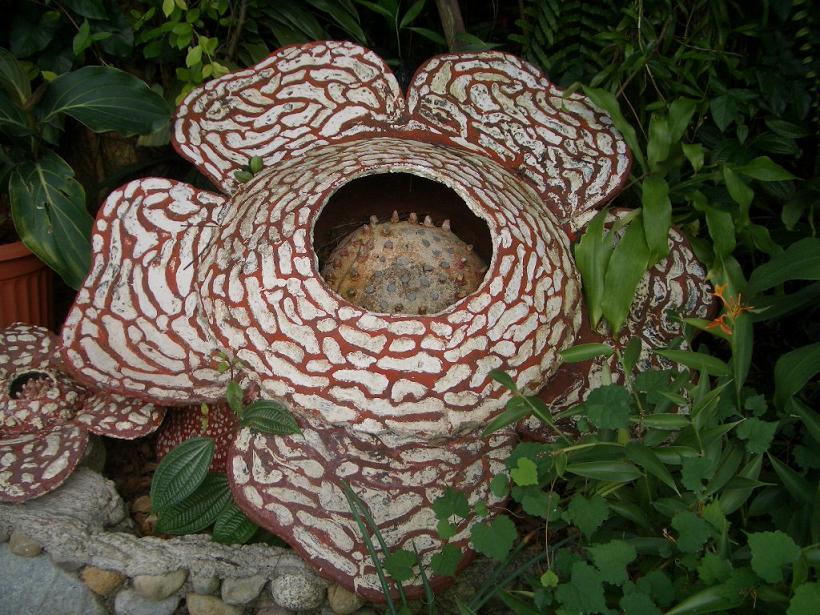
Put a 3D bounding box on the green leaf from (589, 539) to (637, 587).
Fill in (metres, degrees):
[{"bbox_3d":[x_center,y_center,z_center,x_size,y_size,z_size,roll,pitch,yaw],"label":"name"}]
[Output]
[{"bbox_3d":[0.298,0.375,1.220,0.070,0.016,0.071,-7,51,5],"label":"green leaf"}]

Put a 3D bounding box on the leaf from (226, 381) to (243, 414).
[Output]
[{"bbox_3d":[-0.313,0.163,1.502,0.028,0.010,0.063,-15,74,-15],"label":"leaf"}]

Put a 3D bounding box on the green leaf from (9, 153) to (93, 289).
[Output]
[{"bbox_3d":[-0.740,-0.178,1.765,0.158,0.058,0.344,-25,74,-18],"label":"green leaf"}]

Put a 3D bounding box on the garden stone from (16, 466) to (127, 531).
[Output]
[{"bbox_3d":[-0.631,0.353,1.540,0.205,0.085,0.120,0,30,0],"label":"garden stone"}]

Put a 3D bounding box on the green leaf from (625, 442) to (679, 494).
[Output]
[{"bbox_3d":[0.357,0.237,1.212,0.029,0.019,0.101,-26,61,-32],"label":"green leaf"}]

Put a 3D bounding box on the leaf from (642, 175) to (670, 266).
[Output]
[{"bbox_3d":[0.447,-0.160,1.504,0.049,0.170,0.024,3,-15,1],"label":"leaf"}]

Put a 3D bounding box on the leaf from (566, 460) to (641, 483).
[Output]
[{"bbox_3d":[0.334,0.284,1.423,0.127,0.020,0.039,2,55,10],"label":"leaf"}]

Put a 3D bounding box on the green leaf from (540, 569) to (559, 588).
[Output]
[{"bbox_3d":[0.226,0.439,1.341,0.029,0.008,0.030,2,51,8],"label":"green leaf"}]

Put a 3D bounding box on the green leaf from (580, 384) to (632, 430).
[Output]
[{"bbox_3d":[0.318,0.162,1.340,0.079,0.018,0.081,1,60,11],"label":"green leaf"}]

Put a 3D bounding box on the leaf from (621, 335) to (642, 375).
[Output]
[{"bbox_3d":[0.368,0.081,1.377,0.028,0.015,0.071,12,70,4],"label":"leaf"}]

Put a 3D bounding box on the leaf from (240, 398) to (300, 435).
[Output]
[{"bbox_3d":[-0.229,0.179,1.360,0.107,0.012,0.054,20,57,6],"label":"leaf"}]

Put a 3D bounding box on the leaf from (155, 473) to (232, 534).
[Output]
[{"bbox_3d":[-0.386,0.357,1.504,0.171,0.022,0.097,-34,61,-24],"label":"leaf"}]

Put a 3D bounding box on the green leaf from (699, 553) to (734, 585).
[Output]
[{"bbox_3d":[0.450,0.384,1.220,0.048,0.012,0.047,-10,50,7],"label":"green leaf"}]

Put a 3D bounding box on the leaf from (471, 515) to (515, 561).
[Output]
[{"bbox_3d":[0.144,0.396,1.402,0.071,0.014,0.076,-22,54,-13],"label":"leaf"}]

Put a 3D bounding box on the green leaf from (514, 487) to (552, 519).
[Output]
[{"bbox_3d":[0.186,0.295,1.251,0.063,0.015,0.055,4,50,4],"label":"green leaf"}]

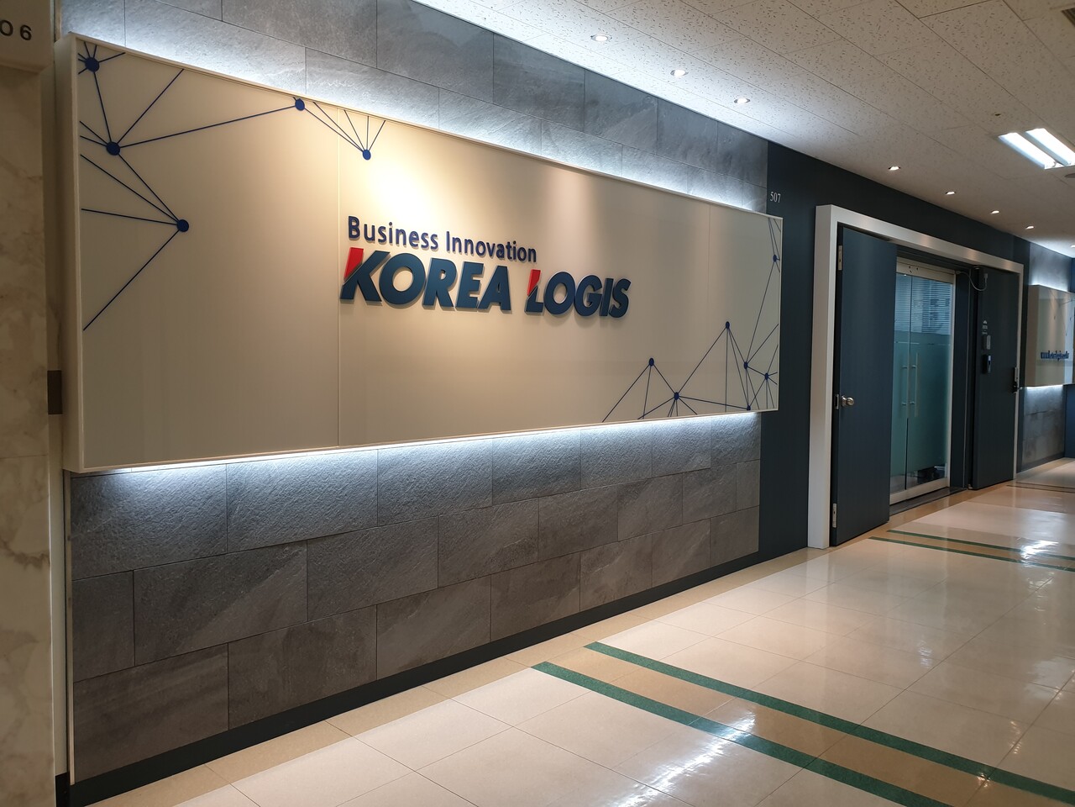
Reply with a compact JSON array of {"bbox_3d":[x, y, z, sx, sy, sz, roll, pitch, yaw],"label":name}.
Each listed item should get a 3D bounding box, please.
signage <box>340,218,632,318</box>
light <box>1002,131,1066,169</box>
[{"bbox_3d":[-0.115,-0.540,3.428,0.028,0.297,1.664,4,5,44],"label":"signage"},{"bbox_3d":[3.323,-1.696,5.412,0.115,0.060,1.185,4,5,44],"label":"light"}]

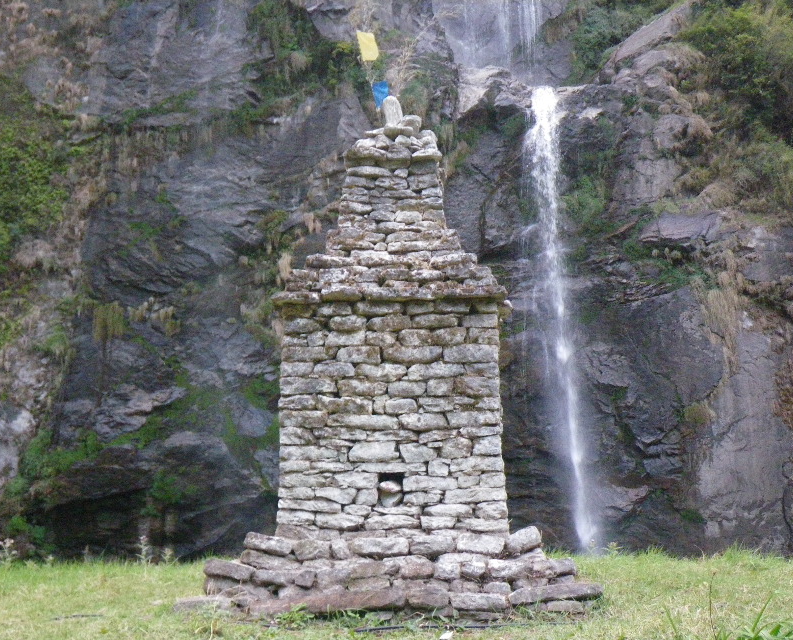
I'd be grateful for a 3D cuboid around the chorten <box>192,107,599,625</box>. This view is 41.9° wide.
[{"bbox_3d":[0.030,0.116,8.410,2.950,3.900,2.800,0,-4,0],"label":"chorten"}]

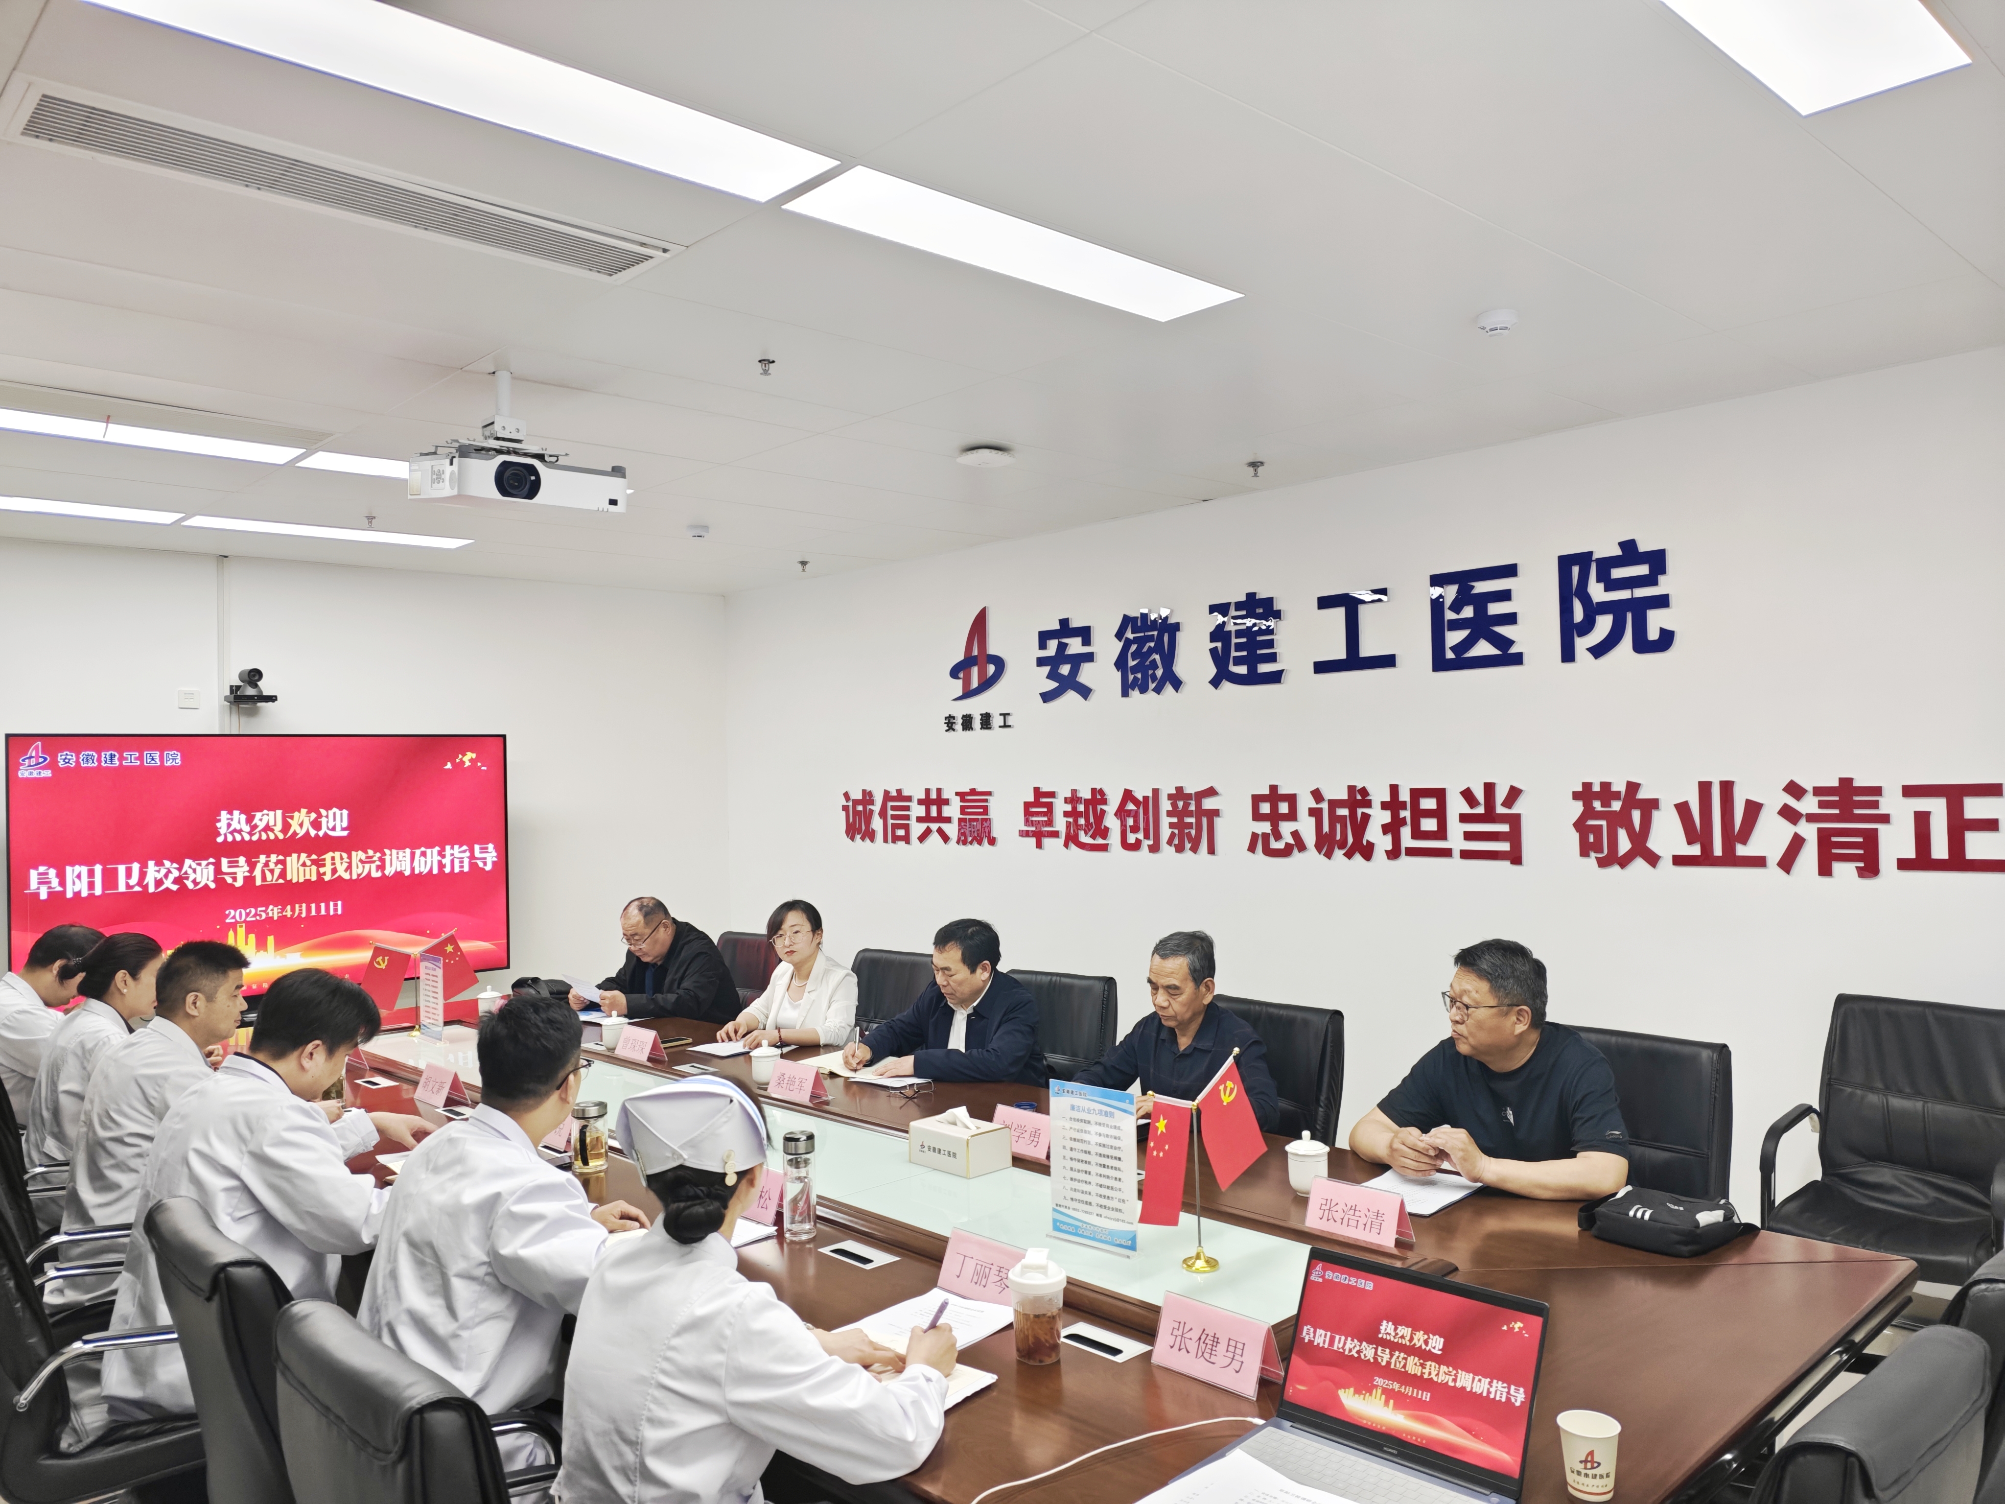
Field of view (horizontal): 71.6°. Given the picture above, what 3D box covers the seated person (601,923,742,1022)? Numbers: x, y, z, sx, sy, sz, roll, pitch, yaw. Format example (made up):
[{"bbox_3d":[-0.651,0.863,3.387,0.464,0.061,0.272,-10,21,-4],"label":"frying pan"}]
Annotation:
[{"bbox_3d":[-1.487,1.200,5.916,0.750,1.200,0.580,-1,-1,-43],"label":"seated person"}]

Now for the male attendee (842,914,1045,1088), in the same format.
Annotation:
[{"bbox_3d":[-0.148,1.134,4.399,0.660,1.195,0.580,-1,-1,-43],"label":"male attendee"}]

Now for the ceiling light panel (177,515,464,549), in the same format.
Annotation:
[{"bbox_3d":[-3.008,-0.977,6.248,1.180,0.030,0.260,-1,-1,-43],"label":"ceiling light panel"}]

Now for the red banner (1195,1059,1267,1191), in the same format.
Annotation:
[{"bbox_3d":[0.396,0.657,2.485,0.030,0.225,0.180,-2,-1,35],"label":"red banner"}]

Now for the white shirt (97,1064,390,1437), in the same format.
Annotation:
[{"bbox_3d":[-1.655,1.025,3.008,0.600,0.670,0.700,-2,-1,39],"label":"white shirt"}]

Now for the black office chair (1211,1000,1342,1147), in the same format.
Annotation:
[{"bbox_3d":[0.646,1.265,4.041,0.660,0.970,0.580,-1,-1,-44],"label":"black office chair"}]

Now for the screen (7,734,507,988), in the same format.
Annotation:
[{"bbox_3d":[-3.515,0.552,6.806,2.220,1.270,0.070,-1,-1,-43],"label":"screen"}]

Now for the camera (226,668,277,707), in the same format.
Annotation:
[{"bbox_3d":[-3.764,-0.321,6.950,0.210,0.200,0.190,-1,-1,-44],"label":"camera"}]

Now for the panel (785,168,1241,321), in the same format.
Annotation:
[{"bbox_3d":[0.073,-1.115,3.087,1.190,0.040,0.270,-1,-1,-43],"label":"panel"}]

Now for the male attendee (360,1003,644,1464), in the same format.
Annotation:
[{"bbox_3d":[-0.808,1.087,2.474,0.540,1.310,0.760,-2,-1,32],"label":"male attendee"}]

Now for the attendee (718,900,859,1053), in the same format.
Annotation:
[{"bbox_3d":[-0.726,1.171,5.031,0.500,1.240,0.720,-2,-1,36],"label":"attendee"}]

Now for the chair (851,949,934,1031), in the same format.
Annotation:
[{"bbox_3d":[-0.630,1.292,5.346,0.620,0.970,0.570,-1,-1,-43],"label":"chair"}]

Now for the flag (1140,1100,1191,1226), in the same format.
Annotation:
[{"bbox_3d":[0.293,0.730,2.469,0.030,0.235,0.180,-2,-1,34],"label":"flag"}]

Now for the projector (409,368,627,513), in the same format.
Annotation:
[{"bbox_3d":[-1.334,-0.857,3.824,0.480,0.410,0.360,-1,-1,-44],"label":"projector"}]

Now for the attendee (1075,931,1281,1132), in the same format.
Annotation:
[{"bbox_3d":[0.473,1.117,3.785,0.740,1.270,0.560,-1,-1,-44],"label":"attendee"}]

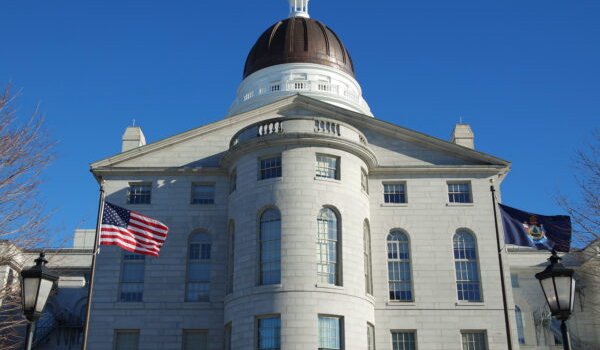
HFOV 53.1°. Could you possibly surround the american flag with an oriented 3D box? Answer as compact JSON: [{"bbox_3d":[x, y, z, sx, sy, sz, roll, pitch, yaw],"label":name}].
[{"bbox_3d":[-6.164,1.994,22.358,2.533,2.131,0.400,0,-22,0],"label":"american flag"}]

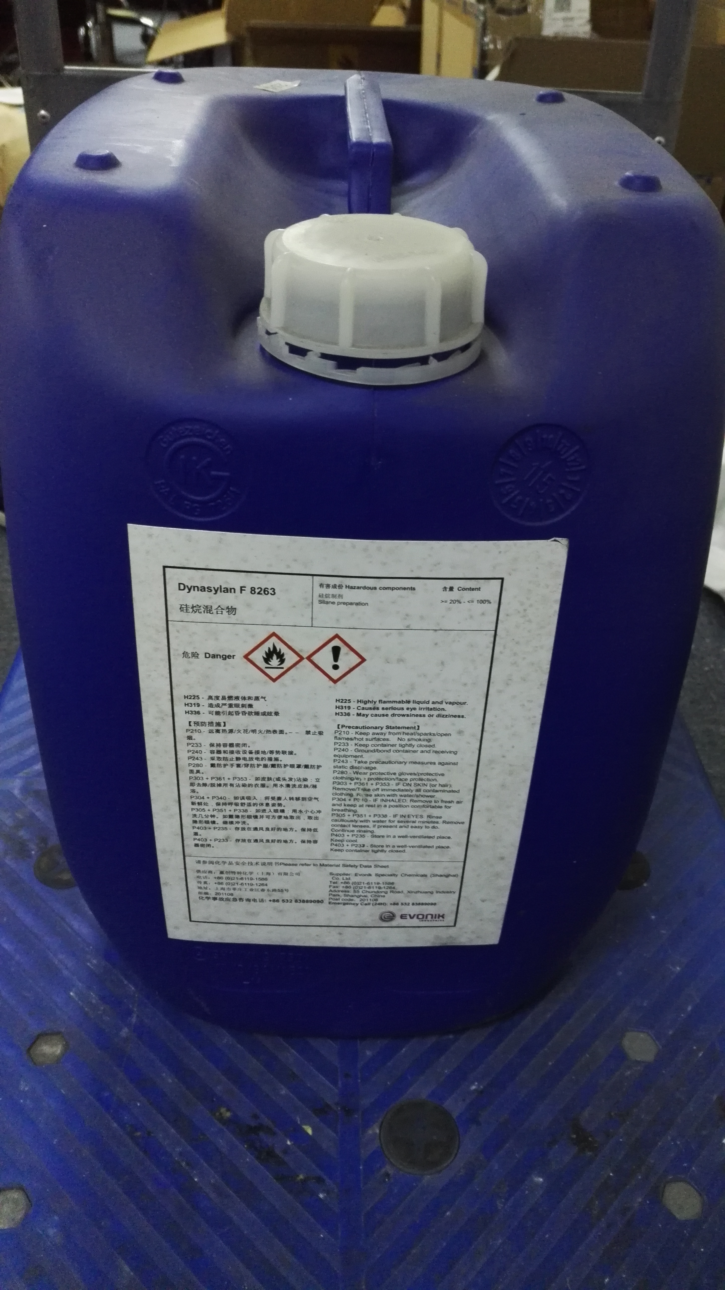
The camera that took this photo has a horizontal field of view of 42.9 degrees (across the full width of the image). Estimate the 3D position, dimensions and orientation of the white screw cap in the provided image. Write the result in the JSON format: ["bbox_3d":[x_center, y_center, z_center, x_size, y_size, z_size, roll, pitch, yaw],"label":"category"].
[{"bbox_3d":[0.004,-0.115,0.297,0.074,0.032,0.074,1,39,-1],"label":"white screw cap"}]

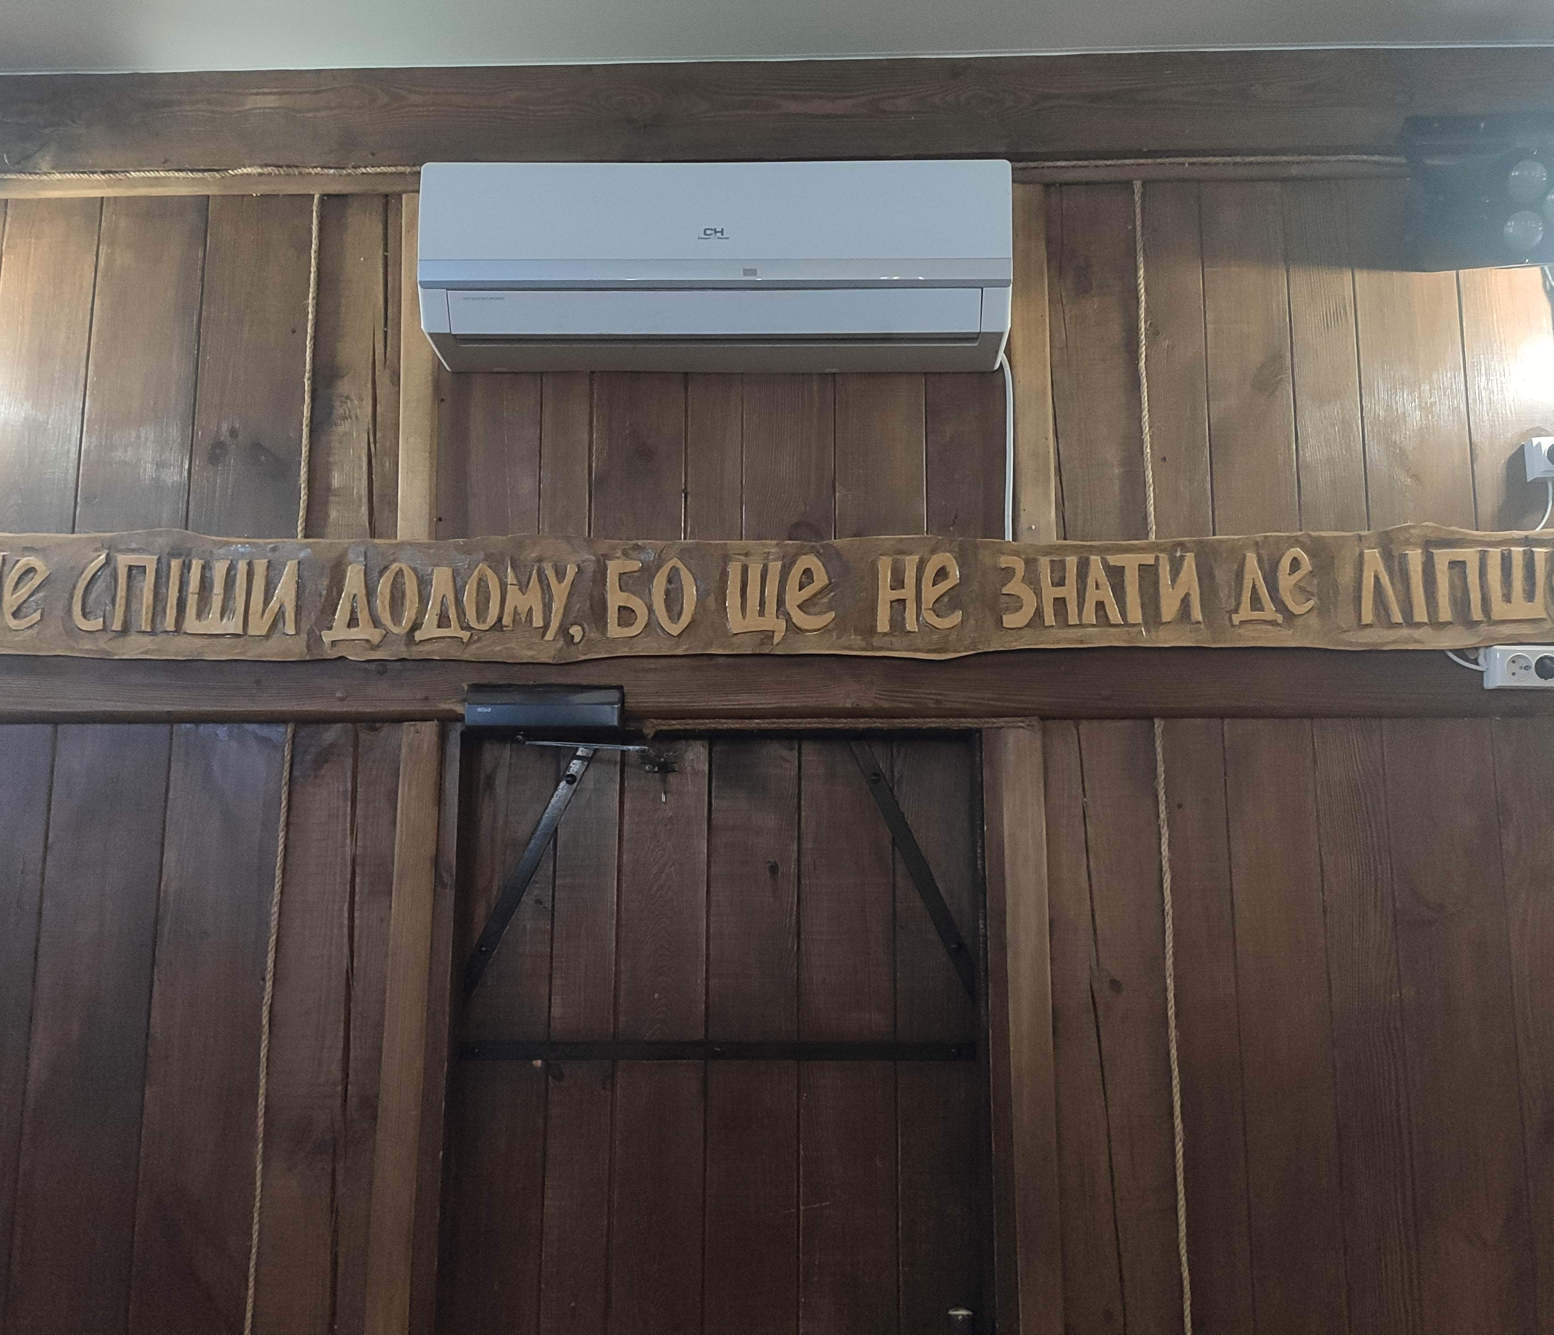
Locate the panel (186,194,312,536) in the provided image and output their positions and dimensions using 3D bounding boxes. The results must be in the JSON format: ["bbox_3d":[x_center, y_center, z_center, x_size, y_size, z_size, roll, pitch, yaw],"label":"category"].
[{"bbox_3d":[-0.903,-0.526,2.316,0.193,0.616,0.020,0,-9,2],"label":"panel"}]

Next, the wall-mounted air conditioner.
[{"bbox_3d":[-0.090,-0.618,2.066,0.871,0.260,0.200,0,-9,1],"label":"wall-mounted air conditioner"}]

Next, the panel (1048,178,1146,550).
[{"bbox_3d":[0.518,-0.485,2.171,0.145,0.632,0.028,0,-9,1],"label":"panel"}]

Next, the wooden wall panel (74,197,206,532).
[{"bbox_3d":[-1.095,-0.528,2.323,0.192,0.611,0.020,0,-9,2],"label":"wooden wall panel"}]

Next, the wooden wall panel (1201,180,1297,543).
[{"bbox_3d":[0.762,-0.489,2.165,0.138,0.628,0.028,0,-9,1],"label":"wooden wall panel"}]

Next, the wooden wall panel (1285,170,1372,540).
[{"bbox_3d":[0.883,-0.492,2.162,0.105,0.625,0.028,0,-9,1],"label":"wooden wall panel"}]

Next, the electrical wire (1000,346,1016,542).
[{"bbox_3d":[0.381,-0.363,2.196,0.018,0.320,0.025,0,-9,2],"label":"electrical wire"}]

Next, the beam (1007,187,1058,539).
[{"bbox_3d":[0.408,-0.480,2.154,0.066,0.622,0.050,0,-9,1],"label":"beam"}]

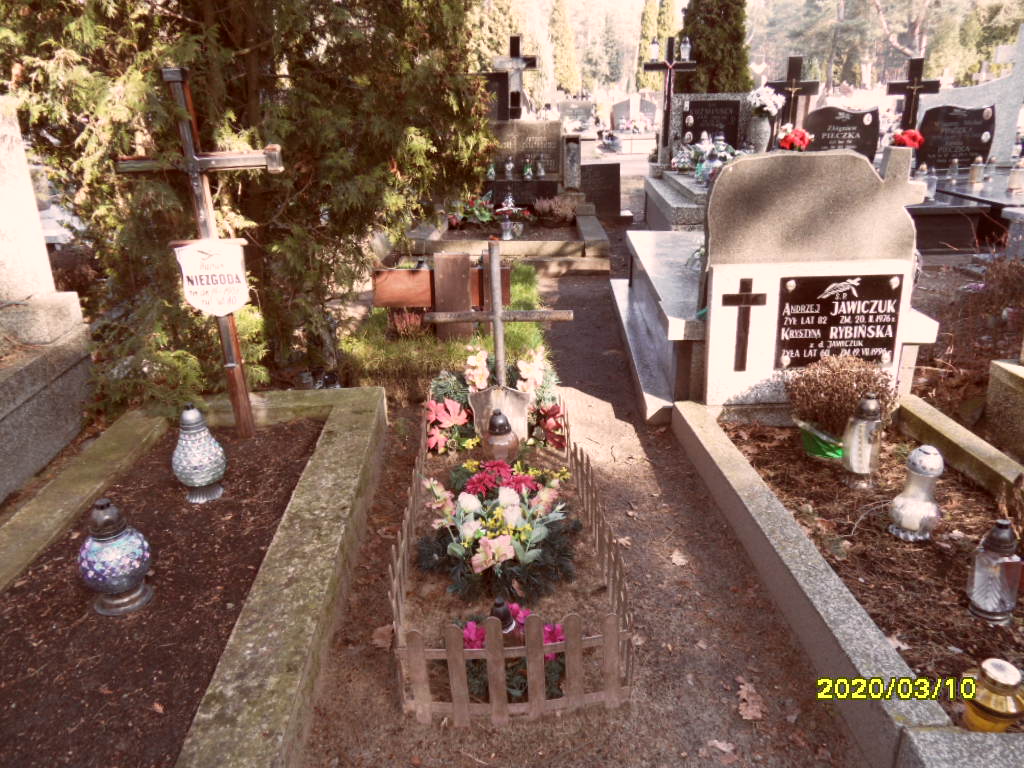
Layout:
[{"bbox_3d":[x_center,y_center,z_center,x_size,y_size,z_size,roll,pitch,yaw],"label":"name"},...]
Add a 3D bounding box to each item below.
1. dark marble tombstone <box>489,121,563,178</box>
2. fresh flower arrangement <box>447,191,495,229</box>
[{"bbox_3d":[0.085,-2.345,7.100,0.830,0.550,0.120,0,22,2],"label":"dark marble tombstone"},{"bbox_3d":[-0.362,-1.532,6.148,0.420,0.280,0.320,-1,22,-2],"label":"fresh flower arrangement"}]

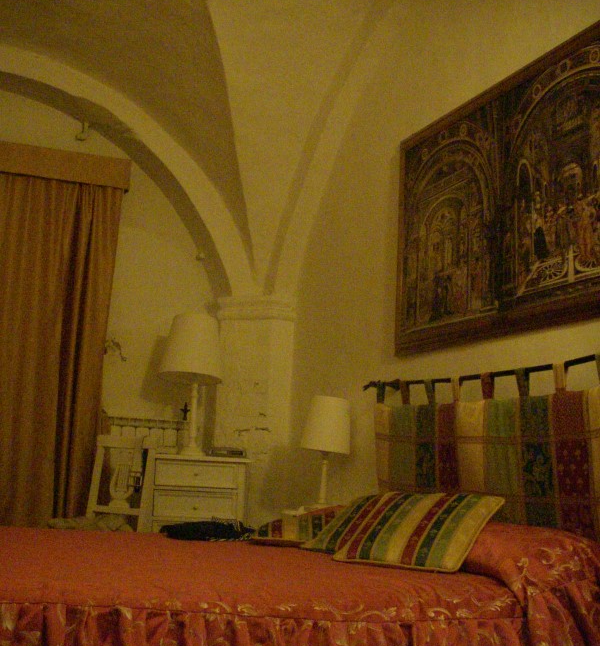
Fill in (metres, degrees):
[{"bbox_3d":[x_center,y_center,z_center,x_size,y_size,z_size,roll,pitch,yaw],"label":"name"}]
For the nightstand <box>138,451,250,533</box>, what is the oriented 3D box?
[{"bbox_3d":[-0.507,0.985,3.920,0.450,0.740,0.370,6,-10,-17],"label":"nightstand"}]

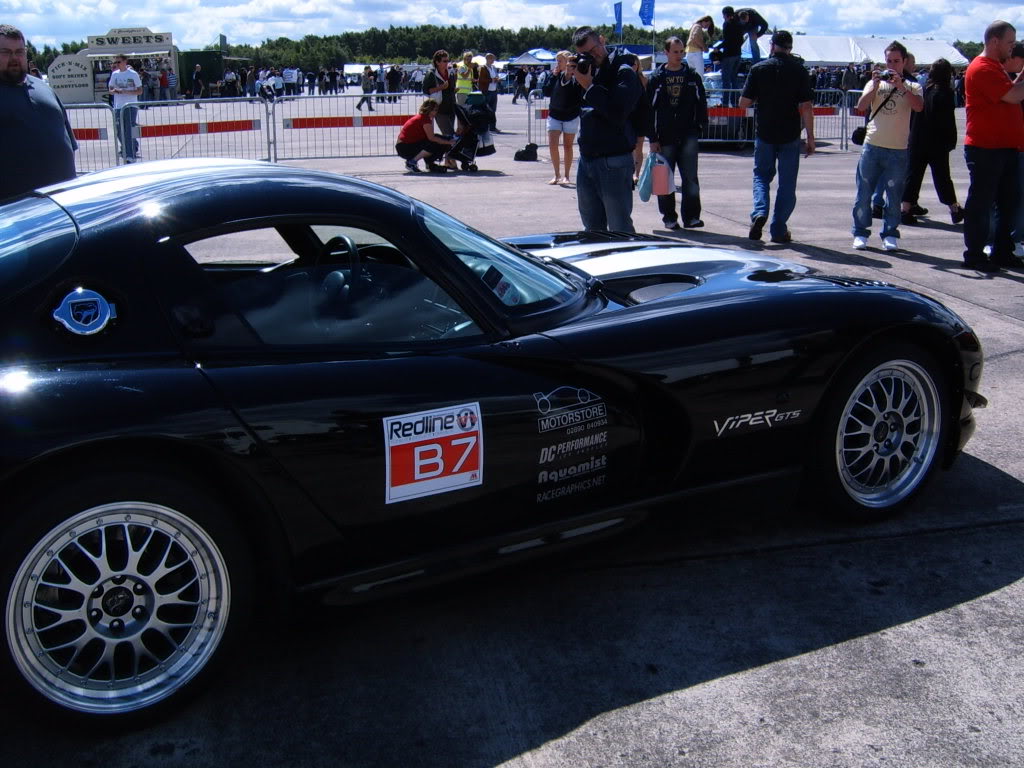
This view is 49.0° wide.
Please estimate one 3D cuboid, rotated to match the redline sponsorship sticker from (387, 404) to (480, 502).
[{"bbox_3d":[-0.208,0.179,2.917,0.277,0.232,0.015,-9,14,-28],"label":"redline sponsorship sticker"}]

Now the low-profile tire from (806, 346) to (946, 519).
[{"bbox_3d":[1.183,0.135,3.816,0.645,0.645,0.270,-9,18,-28],"label":"low-profile tire"}]

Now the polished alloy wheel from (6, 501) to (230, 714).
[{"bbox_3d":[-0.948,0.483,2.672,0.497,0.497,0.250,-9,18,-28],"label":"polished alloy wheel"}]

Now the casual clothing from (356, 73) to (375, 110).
[{"bbox_3d":[-5.864,-11.709,44.998,0.700,1.500,0.500,1,16,5],"label":"casual clothing"}]

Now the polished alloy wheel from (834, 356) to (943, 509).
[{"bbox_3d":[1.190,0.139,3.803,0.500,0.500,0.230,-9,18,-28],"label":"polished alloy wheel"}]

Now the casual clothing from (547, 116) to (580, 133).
[{"bbox_3d":[0.677,-3.424,14.775,0.420,0.260,0.280,1,16,5],"label":"casual clothing"}]

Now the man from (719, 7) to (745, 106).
[{"bbox_3d":[4.182,-6.249,21.416,0.450,1.820,0.500,-9,18,-29],"label":"man"}]

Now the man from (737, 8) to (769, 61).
[{"bbox_3d":[4.689,-6.697,21.915,0.600,1.310,0.750,11,19,35],"label":"man"}]

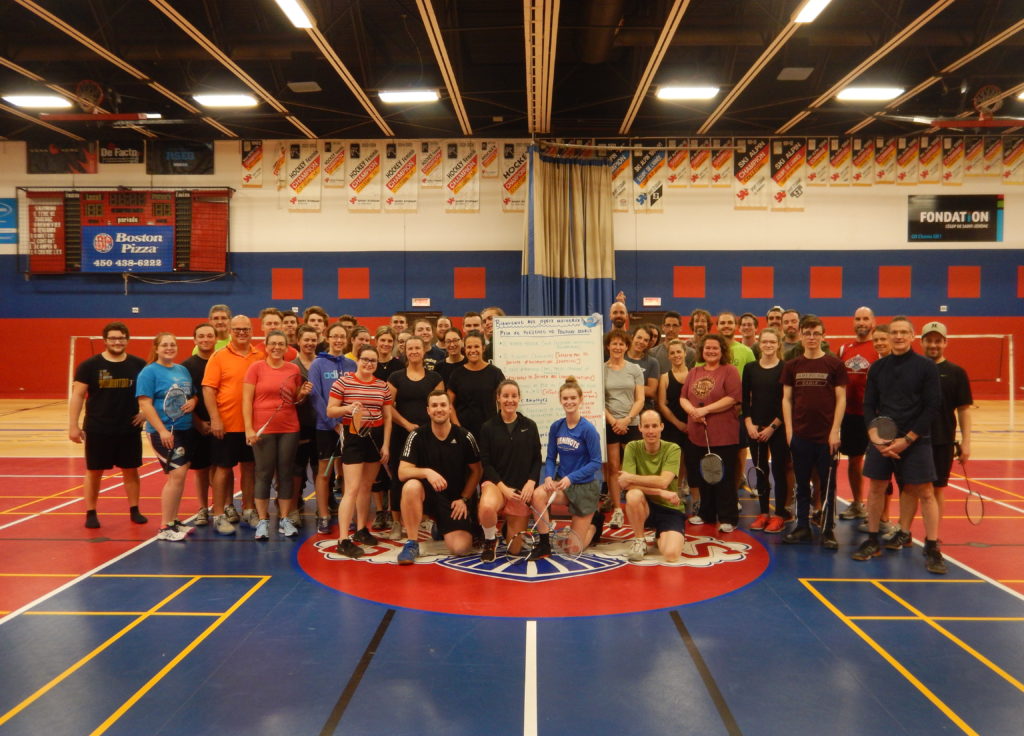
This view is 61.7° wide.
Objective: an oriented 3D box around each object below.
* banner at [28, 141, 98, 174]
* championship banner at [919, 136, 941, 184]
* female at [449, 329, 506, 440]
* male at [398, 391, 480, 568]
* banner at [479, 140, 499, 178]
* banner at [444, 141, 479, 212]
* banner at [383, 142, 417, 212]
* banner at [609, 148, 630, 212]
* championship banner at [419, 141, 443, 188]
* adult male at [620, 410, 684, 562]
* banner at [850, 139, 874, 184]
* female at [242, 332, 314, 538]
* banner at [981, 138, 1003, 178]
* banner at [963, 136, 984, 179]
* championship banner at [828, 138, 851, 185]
[{"bbox_3d":[-10.993,-5.165,20.992,1.739,0.855,0.040,0,2,1],"label":"banner"},{"bbox_3d":[9.980,-4.963,20.478,0.534,1.142,0.040,0,2,1],"label":"championship banner"},{"bbox_3d":[-0.294,0.508,6.969,0.470,1.630,0.300,0,2,-1],"label":"female"},{"bbox_3d":[-0.527,0.759,6.297,0.620,1.180,0.720,0,2,-1],"label":"male"},{"bbox_3d":[-0.538,-5.031,20.696,0.421,0.901,0.030,0,2,1],"label":"banner"},{"bbox_3d":[-1.172,-4.505,20.212,0.785,1.698,0.040,0,2,1],"label":"banner"},{"bbox_3d":[-2.625,-4.500,20.244,0.783,1.677,0.040,0,2,1],"label":"banner"},{"bbox_3d":[2.401,-4.476,20.137,0.792,1.668,0.040,0,2,1],"label":"banner"},{"bbox_3d":[-1.974,-4.994,21.107,0.554,1.171,0.030,0,2,1],"label":"championship banner"},{"bbox_3d":[1.011,0.828,6.289,0.490,1.044,0.660,1,2,13],"label":"adult male"},{"bbox_3d":[8.386,-4.914,20.479,0.526,1.136,0.030,0,2,1],"label":"banner"},{"bbox_3d":[-1.888,0.522,6.925,0.550,1.650,0.420,0,2,-10],"label":"female"},{"bbox_3d":[11.493,-5.051,20.520,0.425,0.949,0.050,0,2,1],"label":"banner"},{"bbox_3d":[11.013,-5.009,20.410,0.496,0.936,0.030,0,2,1],"label":"banner"},{"bbox_3d":[7.853,-4.945,20.532,0.533,1.159,0.040,0,2,1],"label":"championship banner"}]

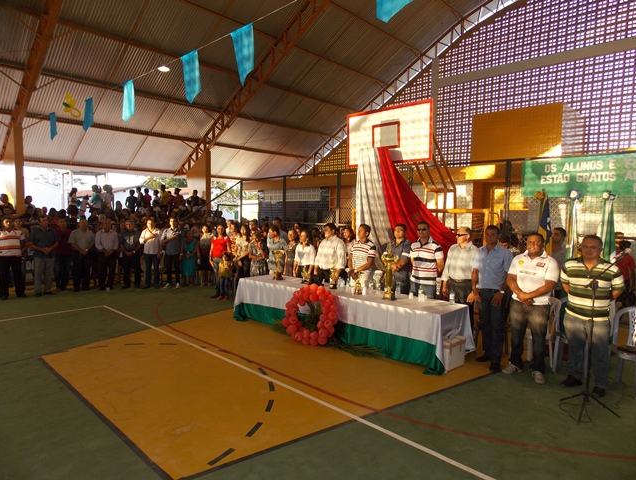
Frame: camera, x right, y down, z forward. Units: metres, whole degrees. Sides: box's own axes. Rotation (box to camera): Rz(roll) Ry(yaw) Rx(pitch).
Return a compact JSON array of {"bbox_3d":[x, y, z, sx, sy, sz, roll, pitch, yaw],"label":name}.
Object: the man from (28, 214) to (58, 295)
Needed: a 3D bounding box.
[{"bbox_3d":[-6.216,0.344,9.592,0.360,1.790,0.580,4,5,44],"label":"man"}]

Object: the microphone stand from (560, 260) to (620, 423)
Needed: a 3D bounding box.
[{"bbox_3d":[2.702,0.939,4.144,0.520,1.527,0.470,2,4,12],"label":"microphone stand"}]

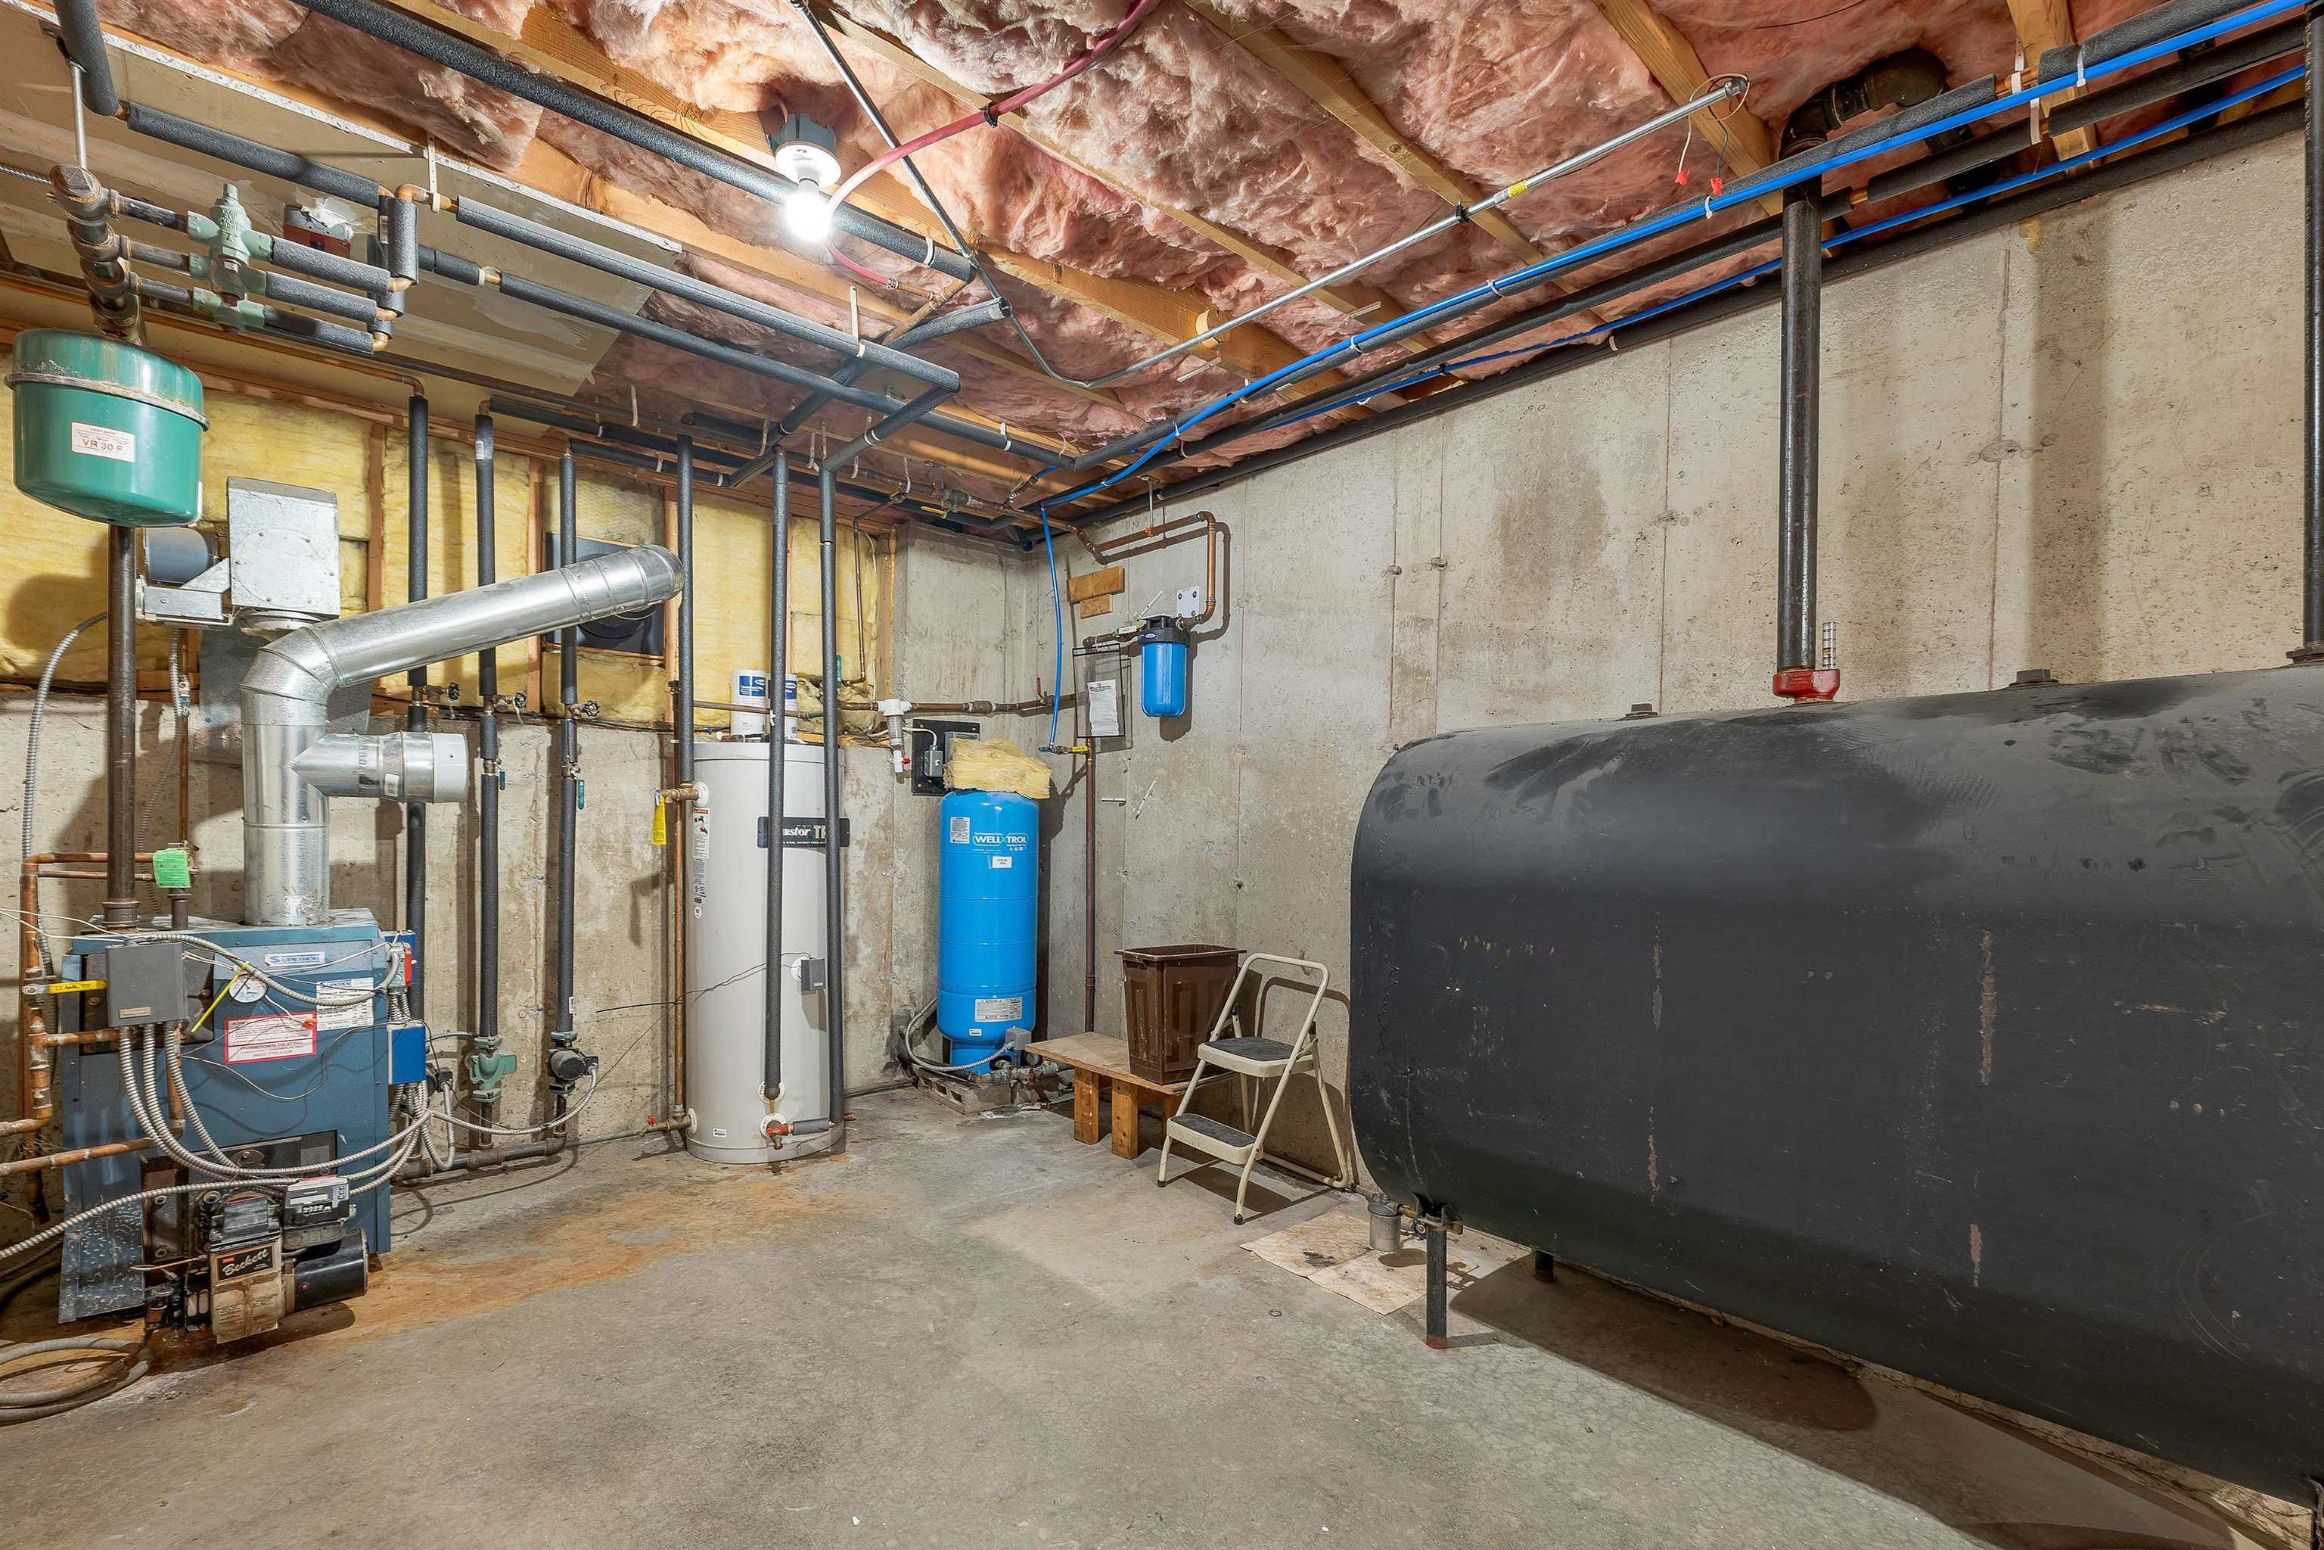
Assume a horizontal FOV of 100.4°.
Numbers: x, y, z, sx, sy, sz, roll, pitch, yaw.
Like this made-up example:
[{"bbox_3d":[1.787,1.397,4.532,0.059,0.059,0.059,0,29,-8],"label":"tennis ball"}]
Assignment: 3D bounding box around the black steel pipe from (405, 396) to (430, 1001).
[{"bbox_3d":[-2.236,-0.191,2.910,0.045,1.900,0.045,1,-1,-42],"label":"black steel pipe"}]

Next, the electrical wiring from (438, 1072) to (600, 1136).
[{"bbox_3d":[-1.904,0.976,2.860,0.060,0.165,0.420,0,-1,37],"label":"electrical wiring"}]

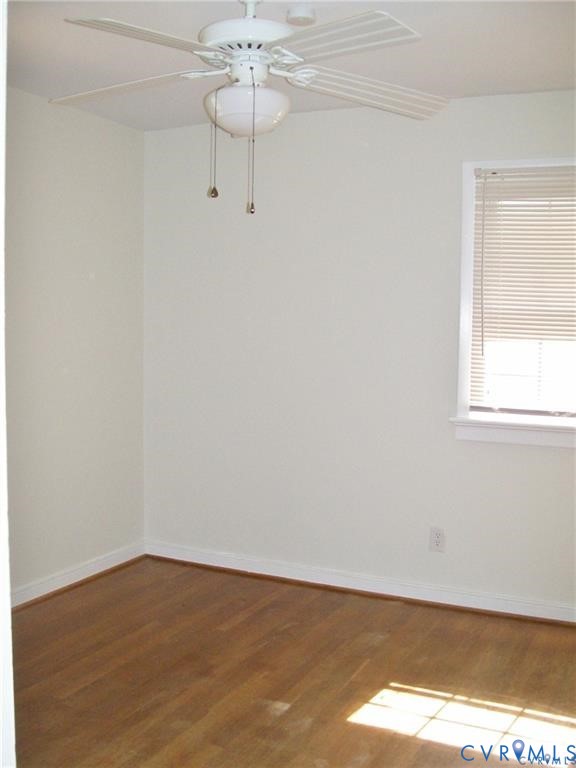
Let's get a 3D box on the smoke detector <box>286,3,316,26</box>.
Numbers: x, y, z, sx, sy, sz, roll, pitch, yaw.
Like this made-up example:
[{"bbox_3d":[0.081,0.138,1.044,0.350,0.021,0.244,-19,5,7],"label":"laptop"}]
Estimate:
[{"bbox_3d":[0.046,-1.225,2.650,0.097,0.043,0.097,1,5,0],"label":"smoke detector"}]

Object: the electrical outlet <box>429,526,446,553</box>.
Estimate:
[{"bbox_3d":[0.745,0.777,3.972,0.071,0.117,0.009,3,5,24],"label":"electrical outlet"}]

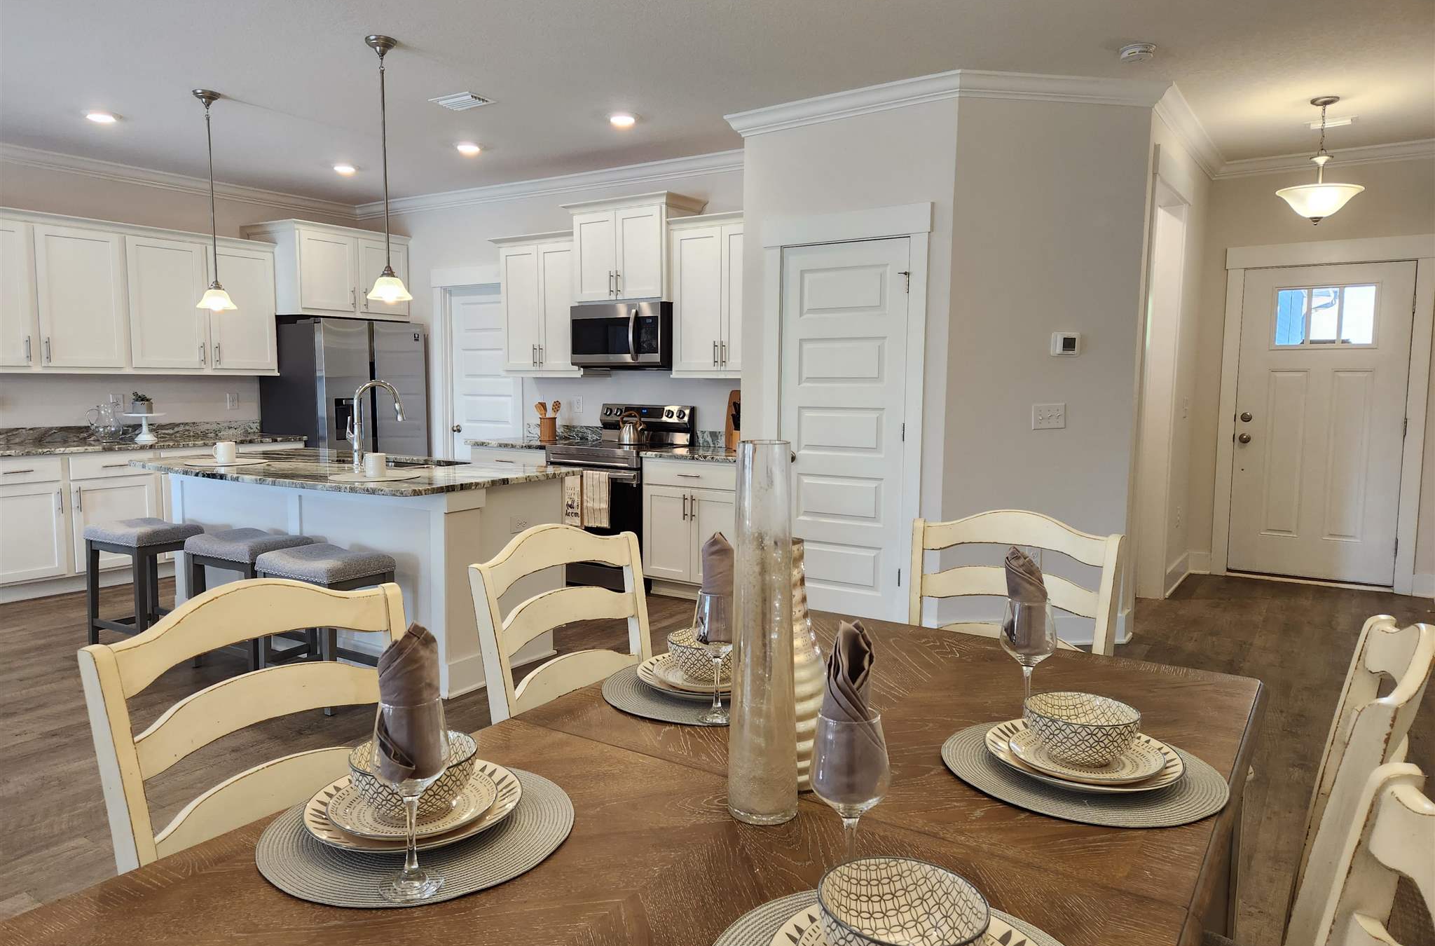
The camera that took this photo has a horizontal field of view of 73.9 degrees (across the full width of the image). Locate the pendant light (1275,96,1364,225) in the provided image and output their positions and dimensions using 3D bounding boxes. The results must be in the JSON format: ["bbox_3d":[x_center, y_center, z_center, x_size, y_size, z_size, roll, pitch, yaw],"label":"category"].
[{"bbox_3d":[3.074,-1.576,4.855,0.395,0.619,0.395,4,7,34],"label":"pendant light"}]

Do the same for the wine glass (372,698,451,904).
[{"bbox_3d":[-0.342,0.360,1.065,0.085,0.217,0.085,0,6,0],"label":"wine glass"}]

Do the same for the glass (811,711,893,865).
[{"bbox_3d":[0.139,0.366,1.014,0.086,0.217,0.086,0,6,0],"label":"glass"}]

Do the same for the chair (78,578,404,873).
[{"bbox_3d":[-0.473,0.693,1.319,0.590,1.040,0.492,4,7,33],"label":"chair"}]

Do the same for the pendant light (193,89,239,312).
[{"bbox_3d":[-2.532,-1.352,4.780,0.210,1.065,0.210,4,7,33],"label":"pendant light"}]

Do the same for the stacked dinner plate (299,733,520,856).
[{"bbox_3d":[-0.389,0.406,1.237,0.272,0.090,0.272,0,6,0],"label":"stacked dinner plate"}]

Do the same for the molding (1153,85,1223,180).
[{"bbox_3d":[2.772,-1.939,5.538,0.085,0.097,2.110,4,7,33],"label":"molding"}]

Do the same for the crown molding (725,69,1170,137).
[{"bbox_3d":[1.049,-1.820,4.640,2.204,0.097,0.504,2,6,15],"label":"crown molding"}]

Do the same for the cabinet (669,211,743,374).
[{"bbox_3d":[0.095,-1.082,5.921,0.770,0.980,0.370,4,7,33],"label":"cabinet"}]

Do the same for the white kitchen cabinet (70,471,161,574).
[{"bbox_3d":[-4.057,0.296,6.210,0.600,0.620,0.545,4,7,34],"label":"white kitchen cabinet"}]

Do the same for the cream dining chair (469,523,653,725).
[{"bbox_3d":[-0.110,0.642,1.864,0.590,1.040,0.490,4,7,33],"label":"cream dining chair"}]

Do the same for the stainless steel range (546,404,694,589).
[{"bbox_3d":[-0.634,0.141,6.316,0.765,1.170,0.670,4,7,33],"label":"stainless steel range"}]

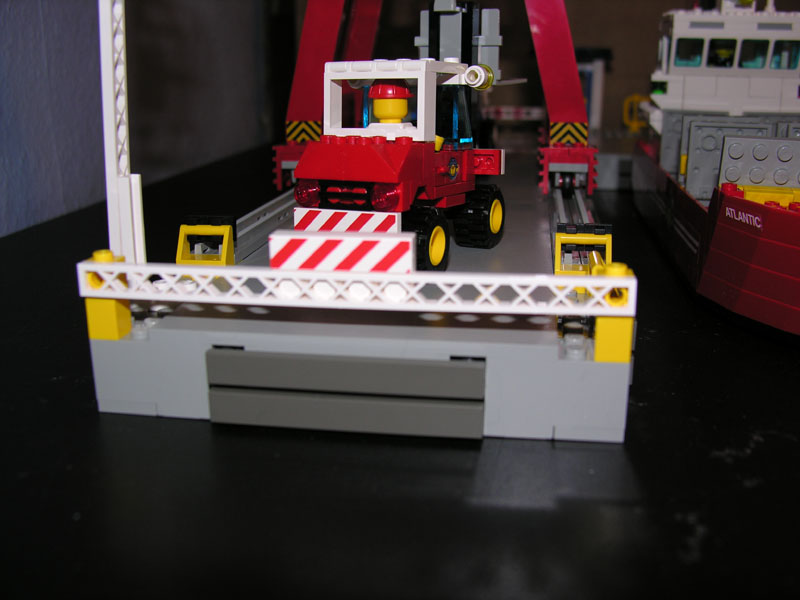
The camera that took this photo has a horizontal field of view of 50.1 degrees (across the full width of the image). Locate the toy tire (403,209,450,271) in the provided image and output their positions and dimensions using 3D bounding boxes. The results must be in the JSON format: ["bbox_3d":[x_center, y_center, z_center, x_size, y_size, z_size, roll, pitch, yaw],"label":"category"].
[{"bbox_3d":[0.005,-0.016,0.242,0.012,0.021,0.021,7,17,24],"label":"toy tire"}]

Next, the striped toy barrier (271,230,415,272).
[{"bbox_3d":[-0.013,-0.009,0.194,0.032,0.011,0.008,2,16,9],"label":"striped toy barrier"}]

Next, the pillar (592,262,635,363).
[{"bbox_3d":[0.047,0.003,0.188,0.008,0.021,0.008,2,16,9],"label":"pillar"}]

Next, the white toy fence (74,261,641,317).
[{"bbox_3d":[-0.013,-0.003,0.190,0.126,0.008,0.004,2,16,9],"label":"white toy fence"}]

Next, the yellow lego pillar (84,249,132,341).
[{"bbox_3d":[-0.070,-0.001,0.206,0.008,0.021,0.008,2,16,9],"label":"yellow lego pillar"}]

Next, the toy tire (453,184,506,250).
[{"bbox_3d":[0.027,-0.028,0.287,0.012,0.021,0.021,7,17,24],"label":"toy tire"}]

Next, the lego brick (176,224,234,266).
[{"bbox_3d":[-0.059,-0.014,0.257,0.016,0.016,0.010,2,16,9],"label":"lego brick"}]

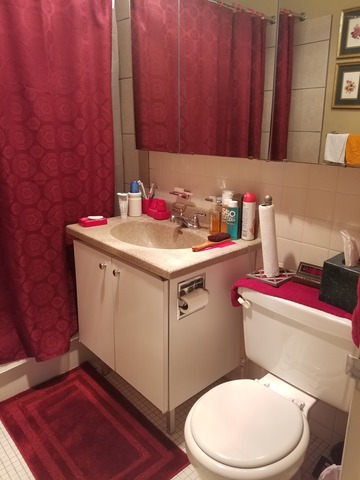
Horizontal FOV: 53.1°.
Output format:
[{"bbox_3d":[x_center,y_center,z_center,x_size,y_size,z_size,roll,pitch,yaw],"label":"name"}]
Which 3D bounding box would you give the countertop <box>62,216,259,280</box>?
[{"bbox_3d":[-0.089,-0.014,1.727,0.590,0.035,0.798,-14,22,-40],"label":"countertop"}]

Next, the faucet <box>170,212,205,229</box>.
[{"bbox_3d":[0.025,-0.108,1.836,0.155,0.085,0.200,-14,22,-40],"label":"faucet"}]

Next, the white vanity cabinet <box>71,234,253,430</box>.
[{"bbox_3d":[-0.097,0.343,1.792,0.526,0.691,0.707,-14,22,-40],"label":"white vanity cabinet"}]

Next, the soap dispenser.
[{"bbox_3d":[0.166,-0.119,1.720,0.048,0.178,0.056,9,18,23],"label":"soap dispenser"}]

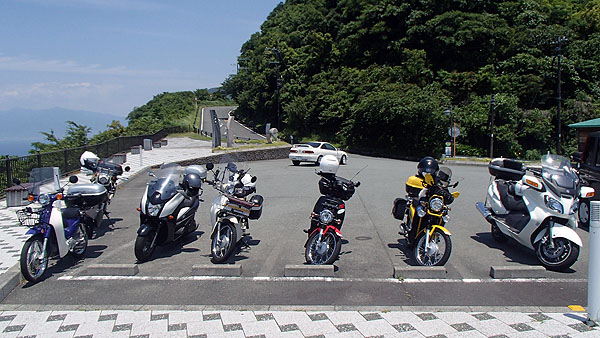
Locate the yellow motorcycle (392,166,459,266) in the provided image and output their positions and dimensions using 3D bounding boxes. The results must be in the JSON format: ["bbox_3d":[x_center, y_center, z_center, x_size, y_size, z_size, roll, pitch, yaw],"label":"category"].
[{"bbox_3d":[1.814,0.610,6.512,0.800,1.240,1.930,5,4,0],"label":"yellow motorcycle"}]

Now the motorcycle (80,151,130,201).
[{"bbox_3d":[-3.568,0.517,8.059,0.780,1.200,2.050,4,4,-15],"label":"motorcycle"}]

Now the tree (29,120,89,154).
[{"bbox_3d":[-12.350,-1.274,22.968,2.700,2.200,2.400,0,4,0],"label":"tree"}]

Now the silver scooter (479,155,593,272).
[{"bbox_3d":[3.455,0.507,6.574,0.820,1.440,2.250,6,4,-2],"label":"silver scooter"}]

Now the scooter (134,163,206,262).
[{"bbox_3d":[-1.990,0.540,6.878,0.780,1.330,2.050,6,4,2],"label":"scooter"}]

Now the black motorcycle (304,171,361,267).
[{"bbox_3d":[0.412,0.629,6.513,0.760,1.200,1.900,4,4,0],"label":"black motorcycle"}]

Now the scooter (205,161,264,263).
[{"bbox_3d":[-0.923,0.562,6.759,0.780,1.300,1.900,5,4,0],"label":"scooter"}]

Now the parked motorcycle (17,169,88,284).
[{"bbox_3d":[-3.128,0.614,5.880,0.750,1.320,1.920,1,4,-1],"label":"parked motorcycle"}]

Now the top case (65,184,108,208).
[{"bbox_3d":[-3.167,0.383,6.645,0.430,0.310,0.420,1,4,0],"label":"top case"}]

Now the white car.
[{"bbox_3d":[1.230,-0.961,27.403,1.700,1.330,4.380,3,5,34],"label":"white car"}]

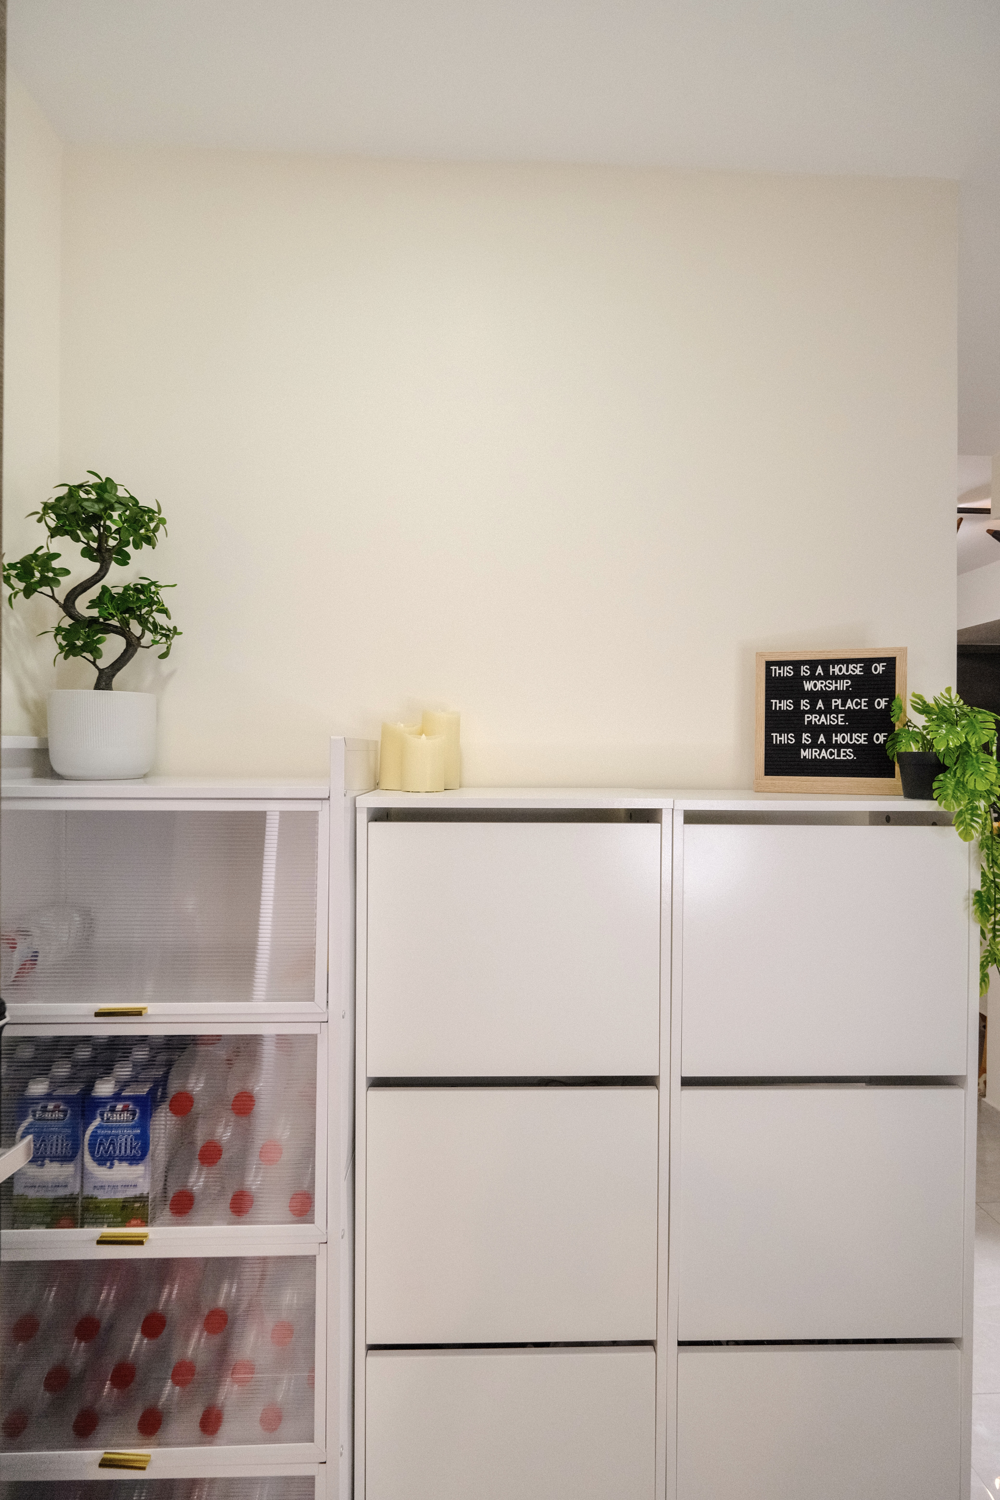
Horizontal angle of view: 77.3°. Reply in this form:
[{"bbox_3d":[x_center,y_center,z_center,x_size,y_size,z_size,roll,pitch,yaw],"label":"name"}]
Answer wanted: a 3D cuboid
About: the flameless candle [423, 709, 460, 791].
[{"bbox_3d":[-0.113,0.000,1.200,0.075,0.150,0.075,0,1,-1],"label":"flameless candle"}]

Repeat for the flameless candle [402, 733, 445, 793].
[{"bbox_3d":[-0.135,0.023,1.095,0.075,0.101,0.075,0,1,-1],"label":"flameless candle"}]

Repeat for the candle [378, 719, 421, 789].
[{"bbox_3d":[-0.185,0.010,1.165,0.075,0.126,0.075,0,1,-1],"label":"candle"}]

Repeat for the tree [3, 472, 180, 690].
[{"bbox_3d":[-0.710,-0.288,1.095,0.298,0.390,0.240,0,1,-1],"label":"tree"}]

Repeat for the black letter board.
[{"bbox_3d":[0.594,-0.049,1.127,0.248,0.257,0.035,1,1,16],"label":"black letter board"}]

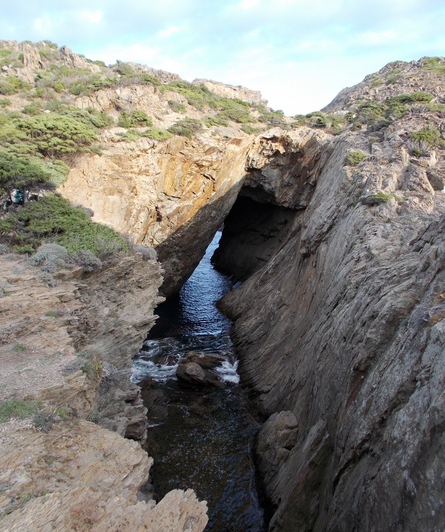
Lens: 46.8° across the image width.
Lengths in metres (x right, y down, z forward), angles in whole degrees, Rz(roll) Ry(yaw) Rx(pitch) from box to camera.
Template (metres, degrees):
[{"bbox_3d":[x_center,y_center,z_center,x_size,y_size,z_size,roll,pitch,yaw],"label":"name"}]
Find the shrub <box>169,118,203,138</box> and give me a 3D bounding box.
[{"bbox_3d":[-1.941,-7.267,27.000,1.730,1.018,1.471,-1,13,-4],"label":"shrub"}]

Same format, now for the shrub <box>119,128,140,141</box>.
[{"bbox_3d":[-4.608,-6.516,25.500,1.057,0.673,0.899,-2,13,-10],"label":"shrub"}]

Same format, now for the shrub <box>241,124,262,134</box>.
[{"bbox_3d":[1.691,-8.016,30.000,1.244,0.565,1.057,1,13,3],"label":"shrub"}]

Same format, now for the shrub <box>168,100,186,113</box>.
[{"bbox_3d":[-2.623,-9.298,30.000,1.018,0.792,0.865,-1,13,-5],"label":"shrub"}]

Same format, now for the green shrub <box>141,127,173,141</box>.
[{"bbox_3d":[-3.335,-6.644,26.000,1.568,0.686,1.333,-2,13,-7],"label":"green shrub"}]

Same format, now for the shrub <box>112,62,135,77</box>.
[{"bbox_3d":[-7.311,-14.510,38.000,1.576,1.146,1.339,-2,13,-10],"label":"shrub"}]

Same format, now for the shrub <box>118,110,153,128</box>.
[{"bbox_3d":[-4.565,-7.739,27.000,1.730,0.916,1.471,-2,13,-9],"label":"shrub"}]

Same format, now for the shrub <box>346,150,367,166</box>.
[{"bbox_3d":[5.078,-4.111,19.500,0.735,0.588,0.625,3,13,14],"label":"shrub"}]

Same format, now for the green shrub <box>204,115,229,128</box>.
[{"bbox_3d":[-0.350,-8.424,30.000,1.357,0.679,1.154,0,13,-1],"label":"green shrub"}]

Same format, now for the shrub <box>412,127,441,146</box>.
[{"bbox_3d":[7.101,-4.565,18.000,1.018,0.679,0.865,5,14,20],"label":"shrub"}]

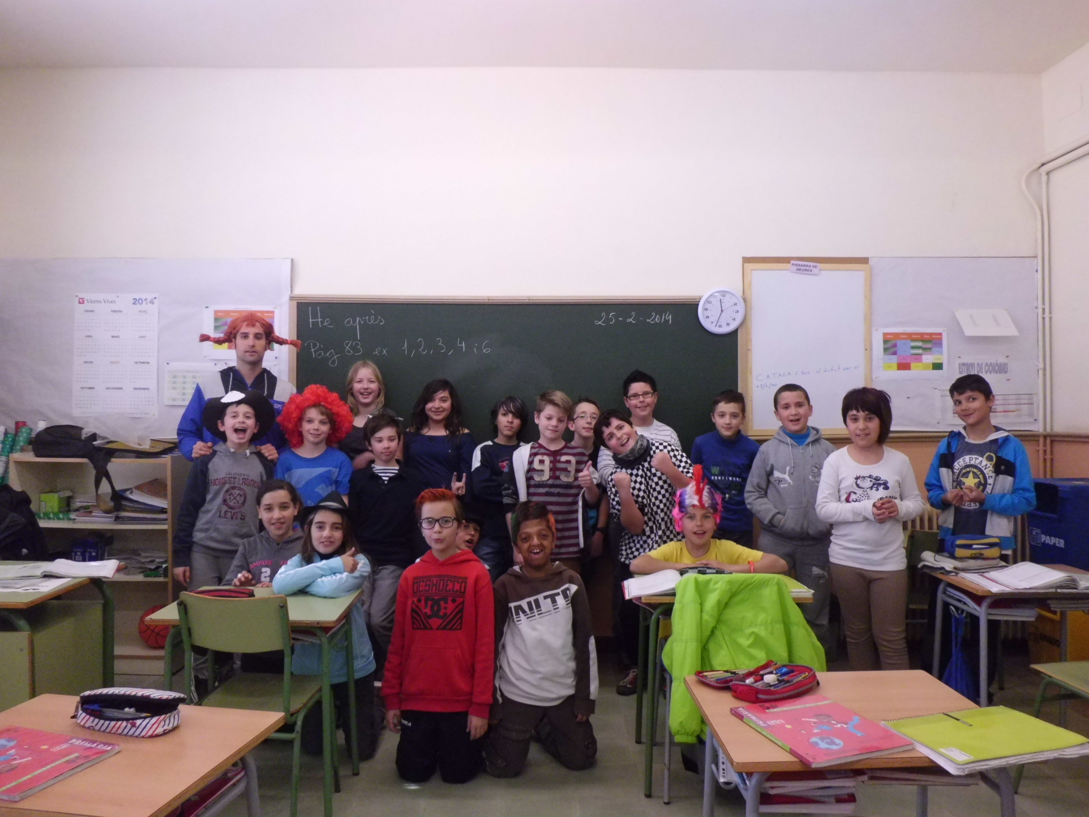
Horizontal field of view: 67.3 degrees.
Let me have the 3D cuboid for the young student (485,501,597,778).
[{"bbox_3d":[-0.012,0.865,3.250,0.430,1.020,0.450,0,0,-5],"label":"young student"}]

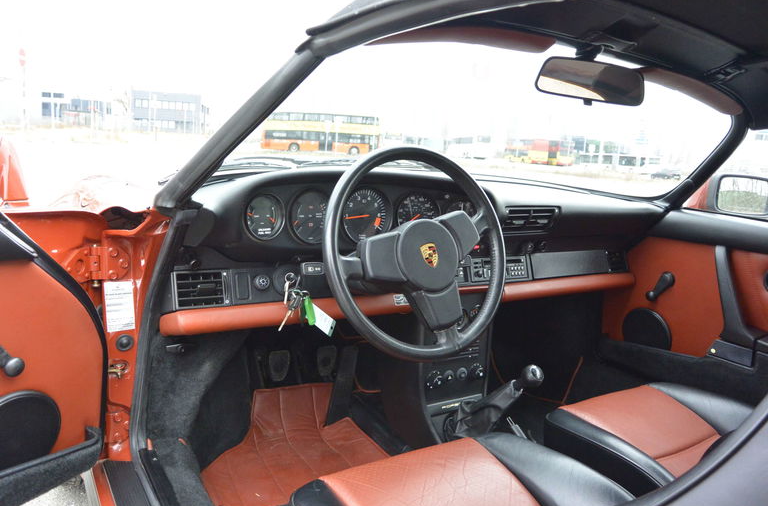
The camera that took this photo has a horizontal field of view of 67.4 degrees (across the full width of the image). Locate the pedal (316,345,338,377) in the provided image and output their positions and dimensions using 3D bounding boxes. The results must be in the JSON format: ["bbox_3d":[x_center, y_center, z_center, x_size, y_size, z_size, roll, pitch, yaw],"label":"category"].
[{"bbox_3d":[-0.155,0.300,1.583,0.060,0.085,0.030,-4,-9,-34],"label":"pedal"}]

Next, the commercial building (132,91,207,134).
[{"bbox_3d":[-43.487,-27.635,114.182,14.500,7.800,12.000,-2,12,-28],"label":"commercial building"}]

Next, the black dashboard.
[{"bbox_3d":[0.122,-0.070,1.345,1.300,0.260,0.340,-4,13,-34],"label":"black dashboard"}]

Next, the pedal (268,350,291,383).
[{"bbox_3d":[-0.272,0.296,1.501,0.060,0.085,0.030,-4,-9,-34],"label":"pedal"}]

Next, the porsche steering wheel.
[{"bbox_3d":[0.058,0.001,1.028,0.385,0.385,0.090,-3,-9,-33],"label":"porsche steering wheel"}]

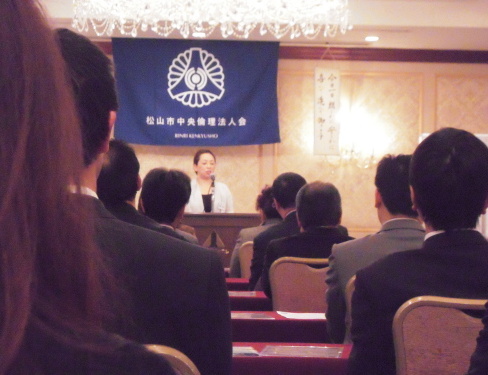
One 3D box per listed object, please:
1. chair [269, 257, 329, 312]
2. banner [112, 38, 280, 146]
[{"bbox_3d":[0.275,0.721,6.550,0.425,0.890,0.550,1,-1,-3],"label":"chair"},{"bbox_3d":[-0.411,-0.820,14.000,1.450,0.910,0.040,1,-1,-4],"label":"banner"}]

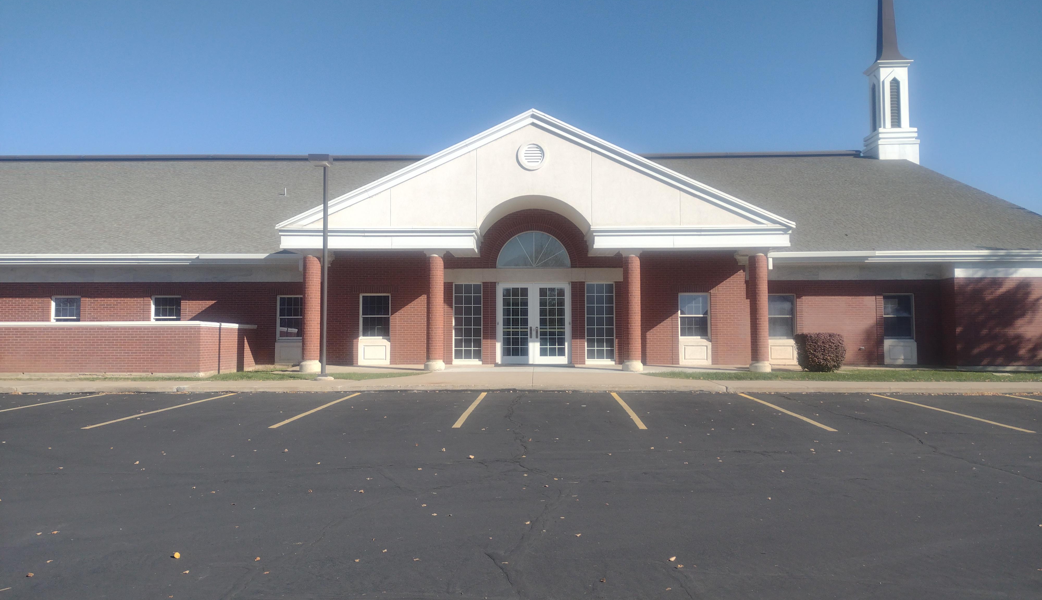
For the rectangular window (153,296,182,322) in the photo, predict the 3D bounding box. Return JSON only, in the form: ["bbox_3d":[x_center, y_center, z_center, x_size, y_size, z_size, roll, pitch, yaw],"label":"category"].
[{"bbox_3d":[-10.984,0.554,25.237,0.915,1.367,0.140,0,-3,2],"label":"rectangular window"}]

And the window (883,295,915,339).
[{"bbox_3d":[11.399,0.509,24.566,0.915,1.368,0.140,0,-3,2],"label":"window"}]

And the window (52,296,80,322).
[{"bbox_3d":[-14.156,0.565,25.332,0.915,1.355,0.140,0,-3,2],"label":"window"}]

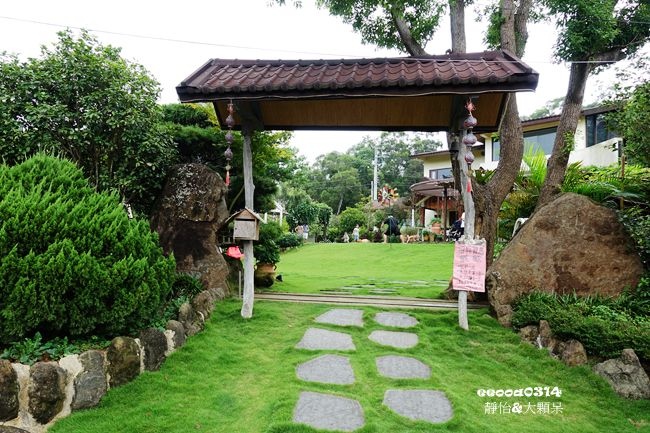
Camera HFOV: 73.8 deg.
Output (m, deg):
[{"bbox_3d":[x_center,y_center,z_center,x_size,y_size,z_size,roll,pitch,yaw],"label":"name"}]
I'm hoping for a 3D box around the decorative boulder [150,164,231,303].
[{"bbox_3d":[-1.832,0.191,5.900,1.080,1.840,0.900,0,-1,0],"label":"decorative boulder"}]

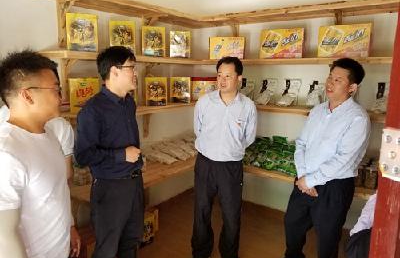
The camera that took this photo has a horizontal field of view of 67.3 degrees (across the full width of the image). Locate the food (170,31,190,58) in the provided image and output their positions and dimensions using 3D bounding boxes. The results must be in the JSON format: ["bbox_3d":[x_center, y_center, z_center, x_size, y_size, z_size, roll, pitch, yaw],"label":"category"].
[{"bbox_3d":[-0.219,-0.909,3.289,0.222,0.287,0.080,0,11,-4],"label":"food"}]

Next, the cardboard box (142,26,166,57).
[{"bbox_3d":[-0.454,-0.855,2.983,0.222,0.287,0.080,-1,11,-8],"label":"cardboard box"}]

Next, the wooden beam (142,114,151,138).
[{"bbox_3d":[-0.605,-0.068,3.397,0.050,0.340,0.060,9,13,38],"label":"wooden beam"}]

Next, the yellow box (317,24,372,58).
[{"bbox_3d":[1.273,-0.767,2.653,0.403,0.269,0.090,7,13,29],"label":"yellow box"}]

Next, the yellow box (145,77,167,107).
[{"bbox_3d":[-0.453,-0.389,3.132,0.213,0.294,0.070,0,11,-4],"label":"yellow box"}]

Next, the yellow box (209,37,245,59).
[{"bbox_3d":[0.312,-0.914,3.425,0.386,0.240,0.080,2,11,9],"label":"yellow box"}]

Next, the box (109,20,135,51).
[{"bbox_3d":[-0.669,-0.791,2.626,0.222,0.287,0.080,-1,11,-10],"label":"box"}]

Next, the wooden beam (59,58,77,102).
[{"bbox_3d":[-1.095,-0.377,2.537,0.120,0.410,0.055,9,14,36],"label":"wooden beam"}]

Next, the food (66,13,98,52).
[{"bbox_3d":[-0.940,-0.752,2.397,0.222,0.287,0.080,-5,12,-29],"label":"food"}]

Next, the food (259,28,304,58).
[{"bbox_3d":[0.827,-0.850,3.013,0.398,0.281,0.090,5,12,21],"label":"food"}]

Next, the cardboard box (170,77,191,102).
[{"bbox_3d":[-0.224,-0.440,3.442,0.218,0.297,0.070,0,11,-3],"label":"cardboard box"}]

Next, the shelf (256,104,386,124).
[{"bbox_3d":[0.892,-0.209,3.172,2.200,0.050,0.410,7,12,32],"label":"shelf"}]

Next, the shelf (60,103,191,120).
[{"bbox_3d":[-0.565,-0.216,3.126,0.410,0.050,1.580,9,13,38],"label":"shelf"}]

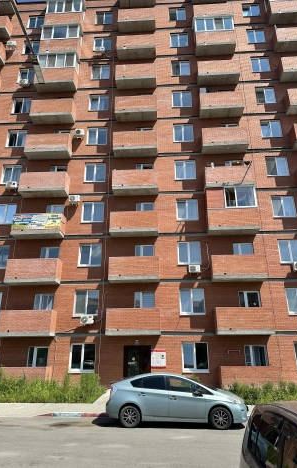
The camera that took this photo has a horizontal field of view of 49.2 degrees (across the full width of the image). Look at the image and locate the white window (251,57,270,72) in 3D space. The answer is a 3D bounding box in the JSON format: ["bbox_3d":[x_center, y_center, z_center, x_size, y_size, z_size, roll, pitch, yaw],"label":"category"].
[{"bbox_3d":[8.540,-12.764,24.559,1.358,1.413,0.150,-1,-20,3],"label":"white window"}]

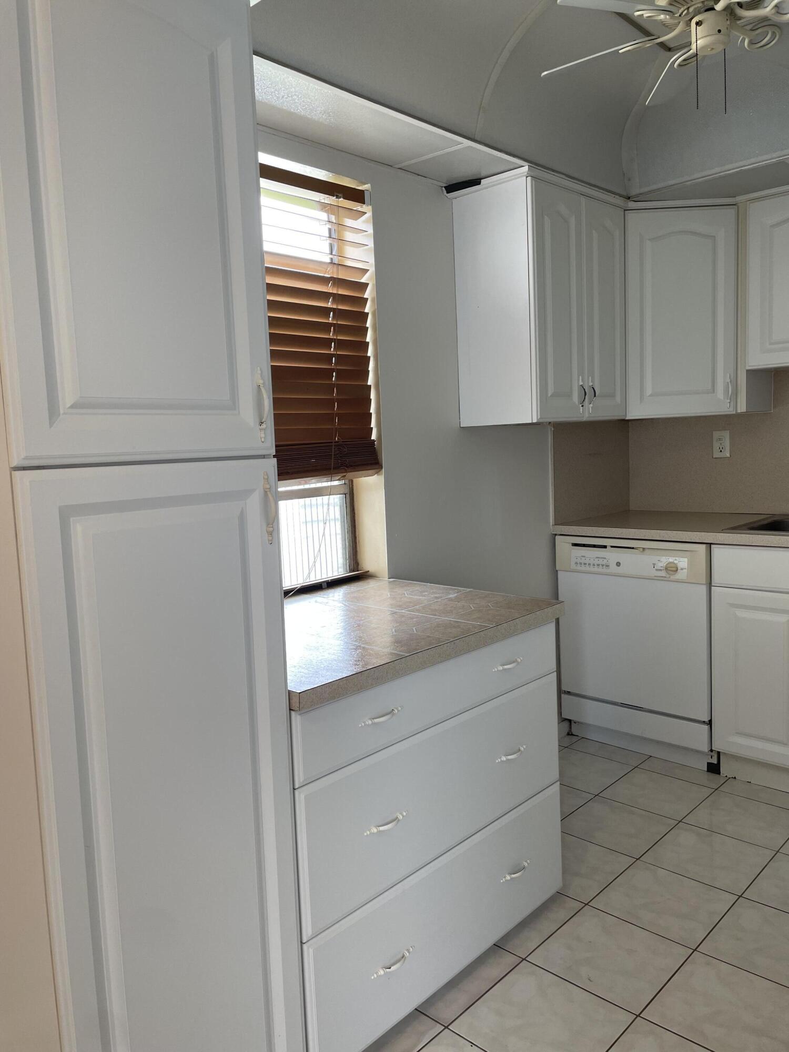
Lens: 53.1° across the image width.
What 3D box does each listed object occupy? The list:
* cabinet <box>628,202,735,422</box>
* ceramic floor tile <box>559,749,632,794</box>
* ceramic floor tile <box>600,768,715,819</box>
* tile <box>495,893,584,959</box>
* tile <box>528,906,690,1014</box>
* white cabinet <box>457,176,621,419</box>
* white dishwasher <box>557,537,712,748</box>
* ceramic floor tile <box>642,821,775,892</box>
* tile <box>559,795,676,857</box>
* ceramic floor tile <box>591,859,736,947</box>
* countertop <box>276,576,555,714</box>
[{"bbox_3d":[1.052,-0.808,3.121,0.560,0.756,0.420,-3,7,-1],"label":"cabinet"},{"bbox_3d":[0.717,0.942,3.031,0.302,0.010,0.299,4,9,44],"label":"ceramic floor tile"},{"bbox_3d":[0.937,0.956,2.820,0.302,0.010,0.299,4,9,44],"label":"ceramic floor tile"},{"bbox_3d":[0.316,1.058,2.179,0.302,0.010,0.299,4,9,44],"label":"tile"},{"bbox_3d":[0.537,1.073,1.968,0.302,0.010,0.299,4,9,44],"label":"tile"},{"bbox_3d":[0.531,-0.750,2.806,0.322,0.762,0.598,4,9,44],"label":"white cabinet"},{"bbox_3d":[1.104,0.435,3.262,0.607,0.835,0.600,4,9,44],"label":"white dishwasher"},{"bbox_3d":[0.950,1.005,2.396,0.302,0.010,0.299,4,9,44],"label":"ceramic floor tile"},{"bbox_3d":[0.730,0.990,2.607,0.302,0.010,0.299,4,9,44],"label":"tile"},{"bbox_3d":[0.743,1.039,2.182,0.302,0.010,0.299,4,9,44],"label":"ceramic floor tile"},{"bbox_3d":[-0.125,0.254,2.009,0.723,0.037,0.894,4,9,44],"label":"countertop"}]

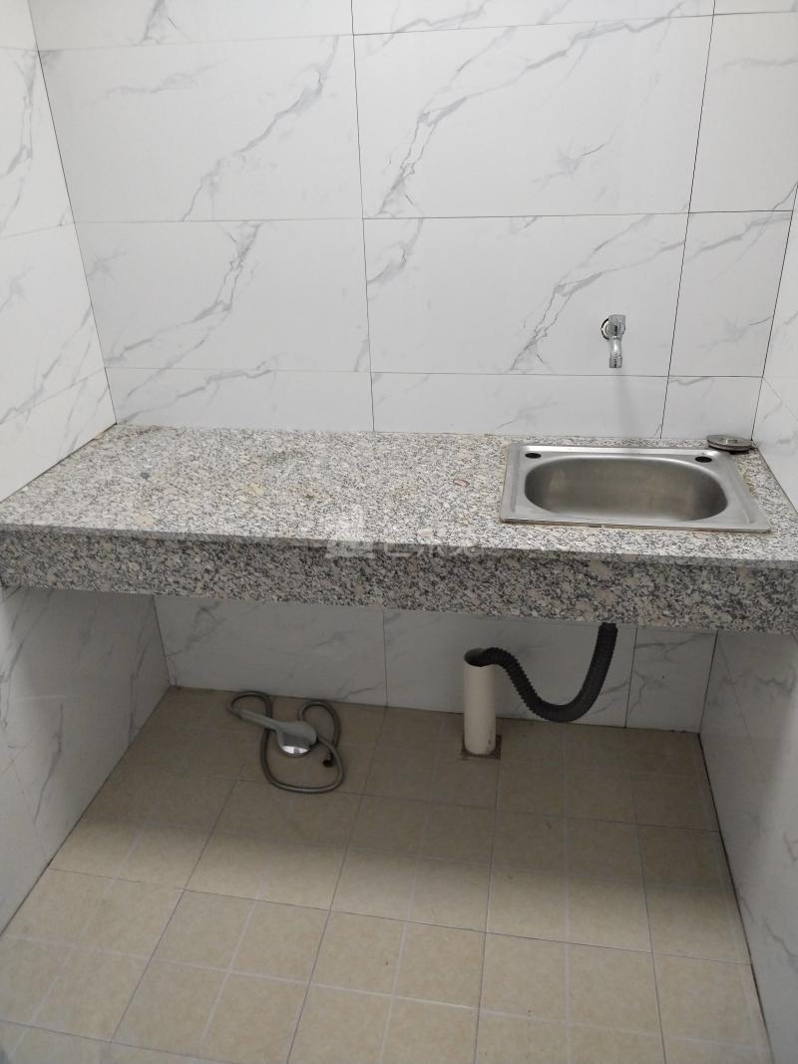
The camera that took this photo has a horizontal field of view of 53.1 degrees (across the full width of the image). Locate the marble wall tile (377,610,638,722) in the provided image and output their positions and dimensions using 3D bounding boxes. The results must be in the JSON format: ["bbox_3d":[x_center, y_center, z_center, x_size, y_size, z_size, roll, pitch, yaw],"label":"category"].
[{"bbox_3d":[0.263,0.338,1.969,0.600,0.290,0.010,3,28,10],"label":"marble wall tile"}]

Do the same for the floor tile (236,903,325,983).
[{"bbox_3d":[-0.219,0.765,1.496,0.150,0.010,0.150,3,28,10],"label":"floor tile"}]

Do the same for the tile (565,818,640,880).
[{"bbox_3d":[0.423,0.660,1.656,0.150,0.010,0.150,3,28,10],"label":"tile"}]

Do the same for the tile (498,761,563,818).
[{"bbox_3d":[0.302,0.583,1.812,0.150,0.010,0.150,3,28,10],"label":"tile"}]

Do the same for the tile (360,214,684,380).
[{"bbox_3d":[0.233,-0.457,1.559,0.600,0.300,0.010,3,28,10],"label":"tile"}]

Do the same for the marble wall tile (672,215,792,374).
[{"bbox_3d":[0.613,-0.436,1.492,0.173,0.300,0.010,3,28,10],"label":"marble wall tile"}]

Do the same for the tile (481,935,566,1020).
[{"bbox_3d":[0.224,0.790,1.421,0.150,0.010,0.150,3,28,10],"label":"tile"}]

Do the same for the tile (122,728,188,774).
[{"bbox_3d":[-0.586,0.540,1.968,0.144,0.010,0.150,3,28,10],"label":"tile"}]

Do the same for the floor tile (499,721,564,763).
[{"bbox_3d":[0.328,0.518,1.948,0.149,0.010,0.149,3,28,10],"label":"floor tile"}]

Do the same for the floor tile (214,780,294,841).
[{"bbox_3d":[-0.315,0.624,1.786,0.150,0.010,0.150,3,28,10],"label":"floor tile"}]

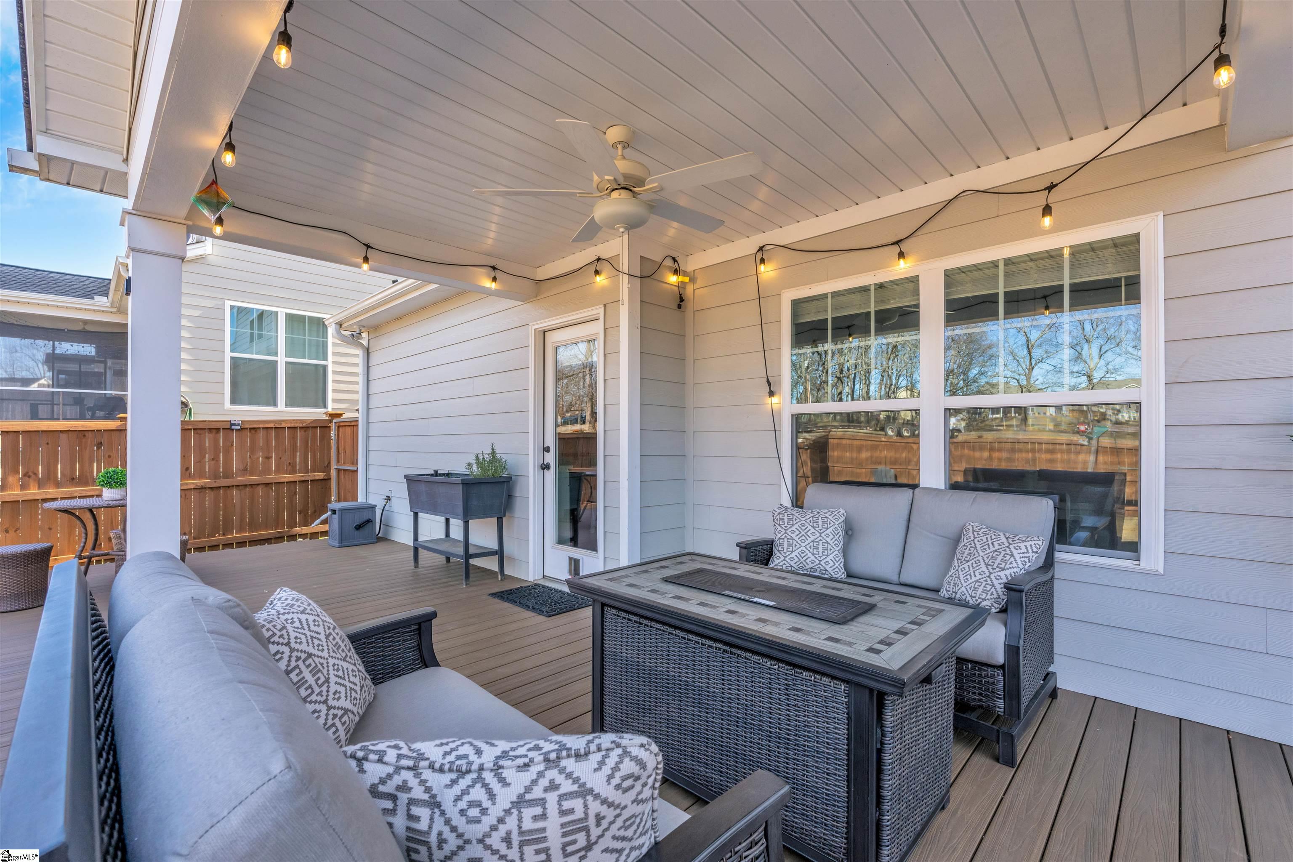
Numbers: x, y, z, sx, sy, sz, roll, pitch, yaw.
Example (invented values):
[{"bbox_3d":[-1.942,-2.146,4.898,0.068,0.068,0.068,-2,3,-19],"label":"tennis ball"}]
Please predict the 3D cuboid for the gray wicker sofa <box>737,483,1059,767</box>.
[{"bbox_3d":[1.145,0.736,2.724,1.242,0.910,0.835,-1,-1,45],"label":"gray wicker sofa"}]

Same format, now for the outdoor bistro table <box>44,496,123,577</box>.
[{"bbox_3d":[-3.890,0.857,4.100,0.590,0.715,0.590,-1,-1,45],"label":"outdoor bistro table"}]

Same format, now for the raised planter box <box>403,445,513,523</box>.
[{"bbox_3d":[-1.644,0.415,4.981,1.030,0.605,0.455,-1,-1,43],"label":"raised planter box"}]

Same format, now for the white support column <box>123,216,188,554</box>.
[{"bbox_3d":[-2.609,0.040,3.048,0.240,2.310,0.240,-1,-1,45],"label":"white support column"}]

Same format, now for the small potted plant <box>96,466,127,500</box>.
[{"bbox_3d":[-3.830,0.385,4.141,0.196,0.230,0.196,-1,-1,45],"label":"small potted plant"}]

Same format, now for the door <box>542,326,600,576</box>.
[{"bbox_3d":[-0.535,0.185,4.458,0.795,2.025,0.055,-1,-1,45],"label":"door"}]

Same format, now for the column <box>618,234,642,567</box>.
[{"bbox_3d":[-0.113,-0.062,3.958,0.105,2.550,0.115,-1,-1,45],"label":"column"}]

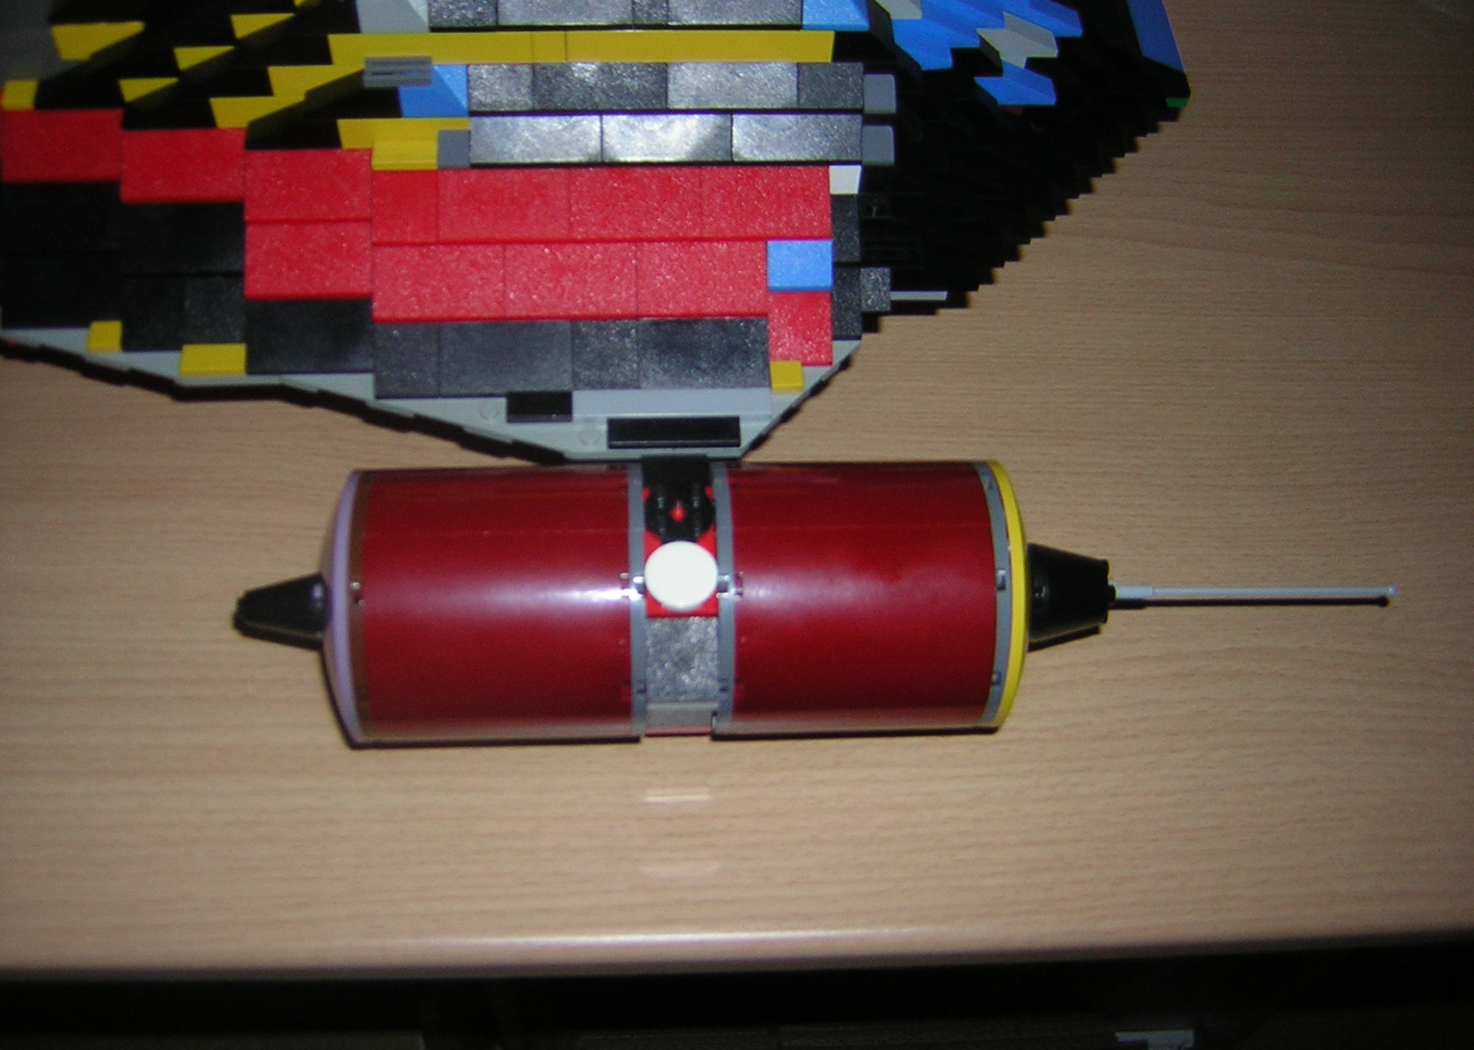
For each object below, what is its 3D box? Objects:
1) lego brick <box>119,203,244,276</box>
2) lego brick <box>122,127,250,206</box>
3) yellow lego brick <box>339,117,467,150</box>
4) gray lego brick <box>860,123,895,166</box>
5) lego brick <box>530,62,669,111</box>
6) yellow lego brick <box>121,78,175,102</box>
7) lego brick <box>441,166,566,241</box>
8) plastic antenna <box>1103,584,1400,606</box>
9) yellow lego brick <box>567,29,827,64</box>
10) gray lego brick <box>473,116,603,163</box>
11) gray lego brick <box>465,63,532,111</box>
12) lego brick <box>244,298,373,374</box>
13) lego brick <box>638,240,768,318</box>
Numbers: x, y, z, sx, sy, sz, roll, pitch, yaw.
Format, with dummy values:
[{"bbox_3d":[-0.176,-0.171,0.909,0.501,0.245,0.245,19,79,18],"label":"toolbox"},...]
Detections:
[{"bbox_3d":[-0.134,-0.073,0.376,0.032,0.010,0.024,-1,58,-4],"label":"lego brick"},{"bbox_3d":[-0.134,-0.091,0.377,0.032,0.010,0.024,-1,58,-4],"label":"lego brick"},{"bbox_3d":[-0.081,-0.099,0.378,0.032,0.010,0.009,-1,57,-2],"label":"yellow lego brick"},{"bbox_3d":[0.035,-0.093,0.376,0.008,0.006,0.008,-1,60,-4],"label":"gray lego brick"},{"bbox_3d":[-0.033,-0.108,0.368,0.032,0.011,0.016,-1,60,-4],"label":"lego brick"},{"bbox_3d":[-0.142,-0.109,0.377,0.017,0.010,0.008,-1,58,-4],"label":"yellow lego brick"},{"bbox_3d":[-0.057,-0.081,0.378,0.032,0.010,0.024,-1,58,-3],"label":"lego brick"},{"bbox_3d":[0.123,0.016,0.371,0.076,0.004,0.004,0,58,-5],"label":"plastic antenna"},{"bbox_3d":[-0.009,-0.117,0.366,0.064,0.010,0.008,-1,58,-3],"label":"yellow lego brick"},{"bbox_3d":[-0.049,-0.096,0.373,0.032,0.010,0.016,-1,58,-3],"label":"gray lego brick"},{"bbox_3d":[-0.057,-0.107,0.369,0.016,0.010,0.016,-1,58,-3],"label":"gray lego brick"},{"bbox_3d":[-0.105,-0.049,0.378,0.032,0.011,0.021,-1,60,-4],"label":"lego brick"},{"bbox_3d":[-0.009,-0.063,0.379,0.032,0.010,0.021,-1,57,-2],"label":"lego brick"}]

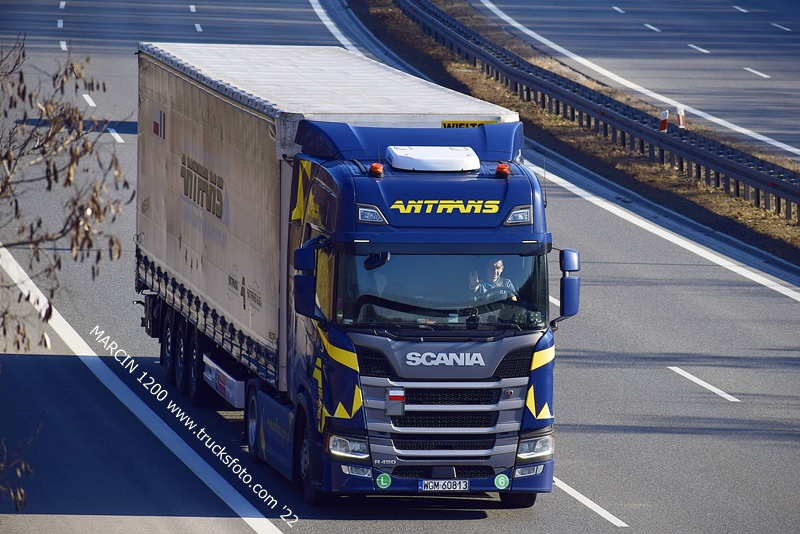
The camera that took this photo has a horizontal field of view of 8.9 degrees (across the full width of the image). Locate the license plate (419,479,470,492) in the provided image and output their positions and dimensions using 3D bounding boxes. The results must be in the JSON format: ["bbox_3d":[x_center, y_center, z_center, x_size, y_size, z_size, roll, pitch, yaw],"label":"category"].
[{"bbox_3d":[0.446,2.220,52.300,0.520,0.114,0.020,0,6,-10],"label":"license plate"}]

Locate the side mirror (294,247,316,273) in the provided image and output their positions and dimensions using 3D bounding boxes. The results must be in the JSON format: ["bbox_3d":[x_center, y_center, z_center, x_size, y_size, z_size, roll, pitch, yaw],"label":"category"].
[{"bbox_3d":[-0.962,-0.076,52.328,0.200,0.220,0.150,0,6,-5],"label":"side mirror"}]

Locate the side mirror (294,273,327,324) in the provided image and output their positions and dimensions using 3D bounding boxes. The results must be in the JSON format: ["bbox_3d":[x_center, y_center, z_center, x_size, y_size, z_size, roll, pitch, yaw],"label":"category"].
[{"bbox_3d":[-0.929,0.320,52.375,0.270,0.460,0.170,0,6,-5],"label":"side mirror"}]

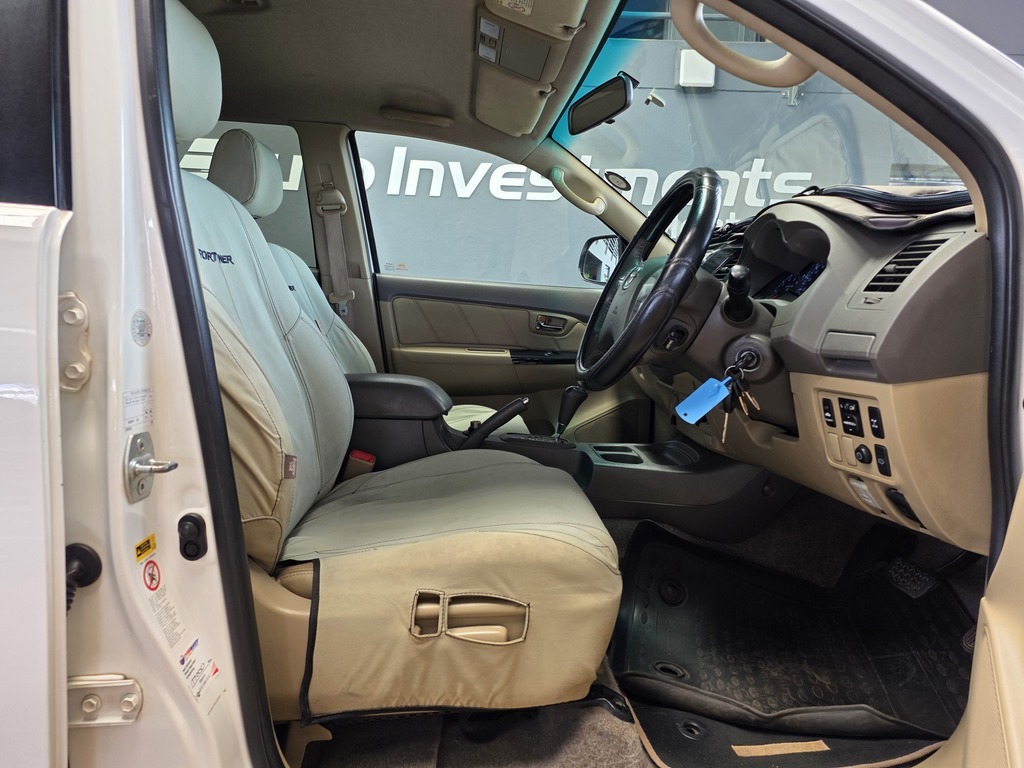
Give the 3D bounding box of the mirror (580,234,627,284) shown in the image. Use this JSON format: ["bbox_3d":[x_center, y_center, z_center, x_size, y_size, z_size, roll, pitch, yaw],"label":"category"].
[{"bbox_3d":[0.325,-0.437,2.387,0.130,0.180,0.220,0,6,-24],"label":"mirror"}]

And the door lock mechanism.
[{"bbox_3d":[-0.315,0.076,0.610,0.040,0.065,0.042,3,5,1],"label":"door lock mechanism"}]

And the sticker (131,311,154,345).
[{"bbox_3d":[-0.331,-0.050,0.607,0.001,0.033,0.033,3,5,1],"label":"sticker"}]

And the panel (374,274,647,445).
[{"bbox_3d":[0.022,-0.004,2.136,0.900,0.620,0.120,2,5,-4],"label":"panel"}]

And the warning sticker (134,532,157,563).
[{"bbox_3d":[-0.334,0.150,0.621,0.001,0.015,0.030,3,5,1],"label":"warning sticker"}]

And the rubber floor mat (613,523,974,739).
[{"bbox_3d":[0.520,0.374,1.098,0.660,0.120,0.490,4,5,13],"label":"rubber floor mat"}]

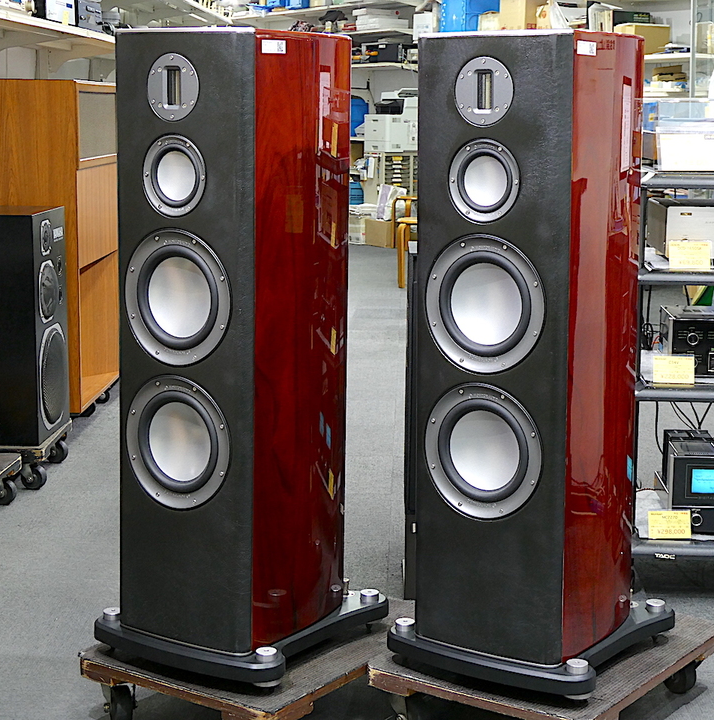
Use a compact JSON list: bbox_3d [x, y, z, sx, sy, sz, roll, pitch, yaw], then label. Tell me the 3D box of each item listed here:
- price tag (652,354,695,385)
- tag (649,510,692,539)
[{"bbox_3d":[0.751,0.024,3.549,0.099,0.069,0.015,1,-5,2],"label":"price tag"},{"bbox_3d":[0.750,0.397,3.590,0.102,0.069,0.015,1,-9,2],"label":"tag"}]

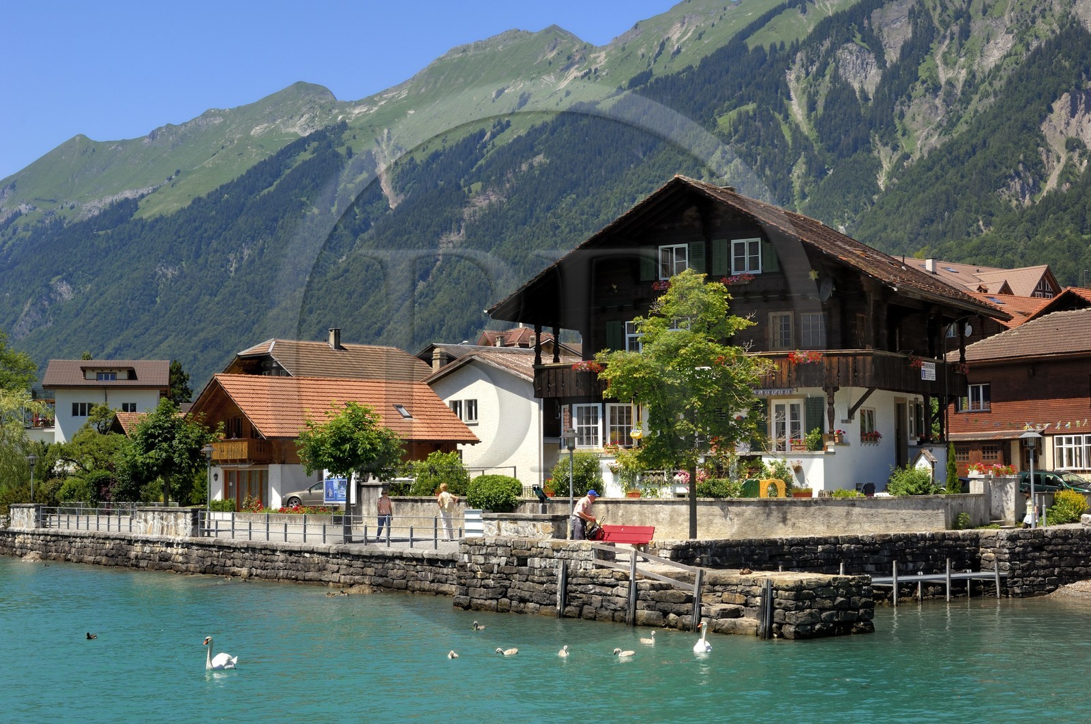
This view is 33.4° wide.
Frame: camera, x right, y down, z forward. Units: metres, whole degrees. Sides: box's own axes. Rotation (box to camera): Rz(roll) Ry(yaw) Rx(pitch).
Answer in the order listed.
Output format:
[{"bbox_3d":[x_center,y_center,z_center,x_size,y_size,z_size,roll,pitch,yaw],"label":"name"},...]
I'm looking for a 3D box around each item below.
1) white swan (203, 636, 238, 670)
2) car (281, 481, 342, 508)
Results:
[{"bbox_3d":[-5.637,5.033,31.503,0.680,0.580,0.350,3,-5,-42],"label":"white swan"},{"bbox_3d":[-11.221,6.500,88.703,4.550,1.430,1.780,2,-4,-25],"label":"car"}]

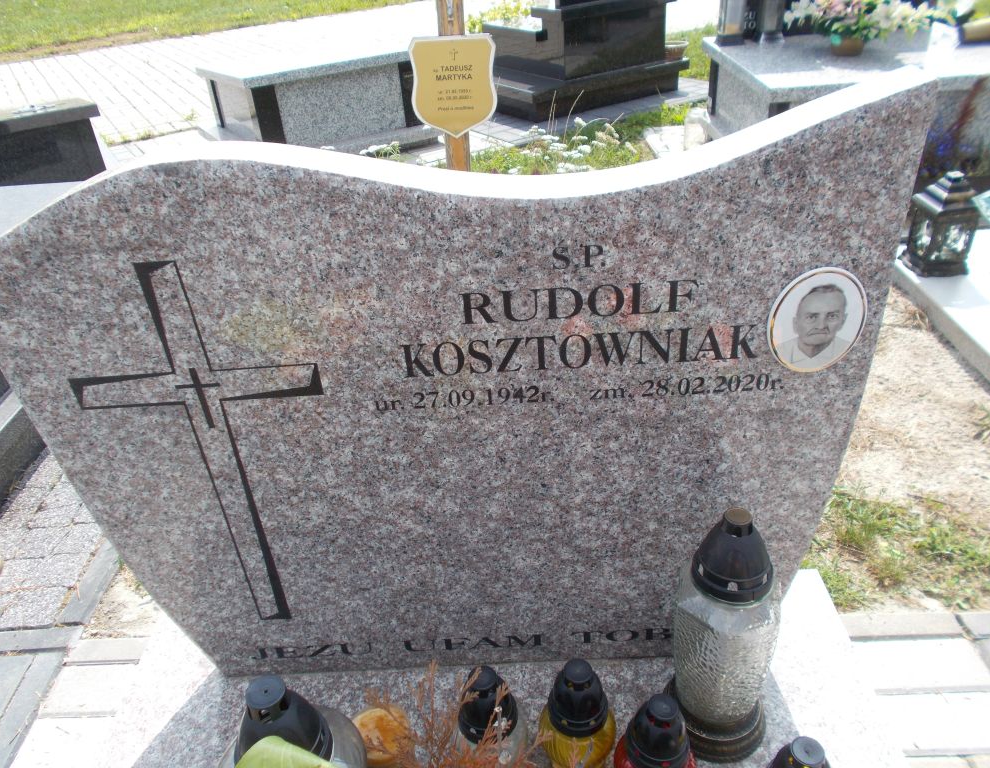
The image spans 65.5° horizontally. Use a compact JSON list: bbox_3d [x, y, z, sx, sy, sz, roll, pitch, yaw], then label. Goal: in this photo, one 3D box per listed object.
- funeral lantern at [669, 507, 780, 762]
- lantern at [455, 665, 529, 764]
[{"bbox_3d":[0.267,0.281,0.891,0.125,0.343,0.125,-3,33,2],"label":"funeral lantern"},{"bbox_3d":[-0.004,0.401,0.869,0.085,0.206,0.085,-3,33,2],"label":"lantern"}]

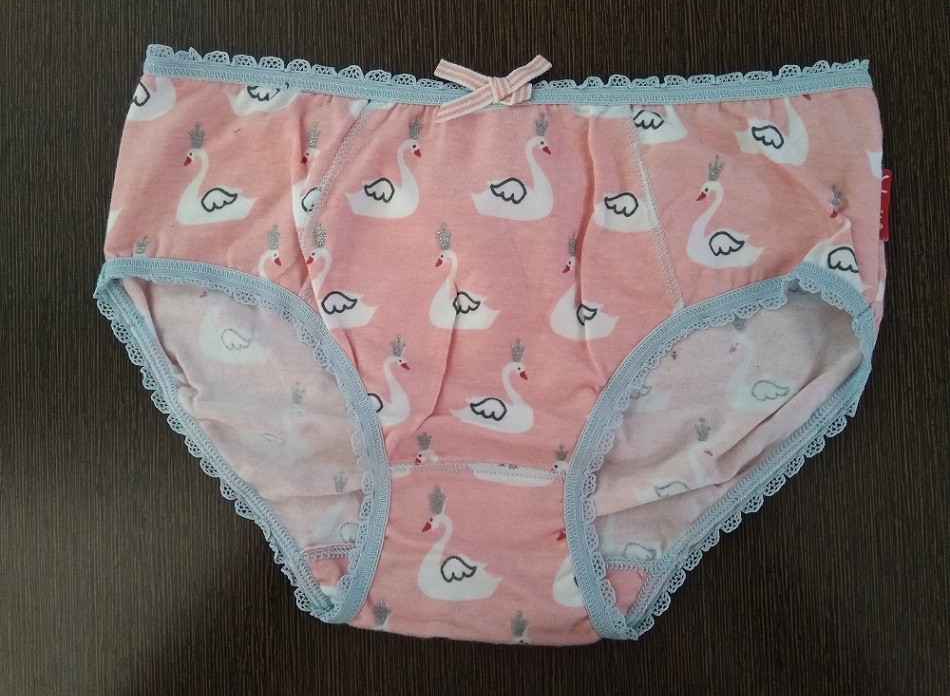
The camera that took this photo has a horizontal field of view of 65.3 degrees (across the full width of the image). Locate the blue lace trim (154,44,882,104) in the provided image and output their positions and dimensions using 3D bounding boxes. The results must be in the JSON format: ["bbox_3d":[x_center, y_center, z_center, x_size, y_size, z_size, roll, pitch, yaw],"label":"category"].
[{"bbox_3d":[0.014,-0.111,0.305,0.300,0.010,0.022,1,88,0],"label":"blue lace trim"}]

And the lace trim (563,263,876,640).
[{"bbox_3d":[0.090,0.032,0.301,0.087,0.010,0.174,44,89,1],"label":"lace trim"}]

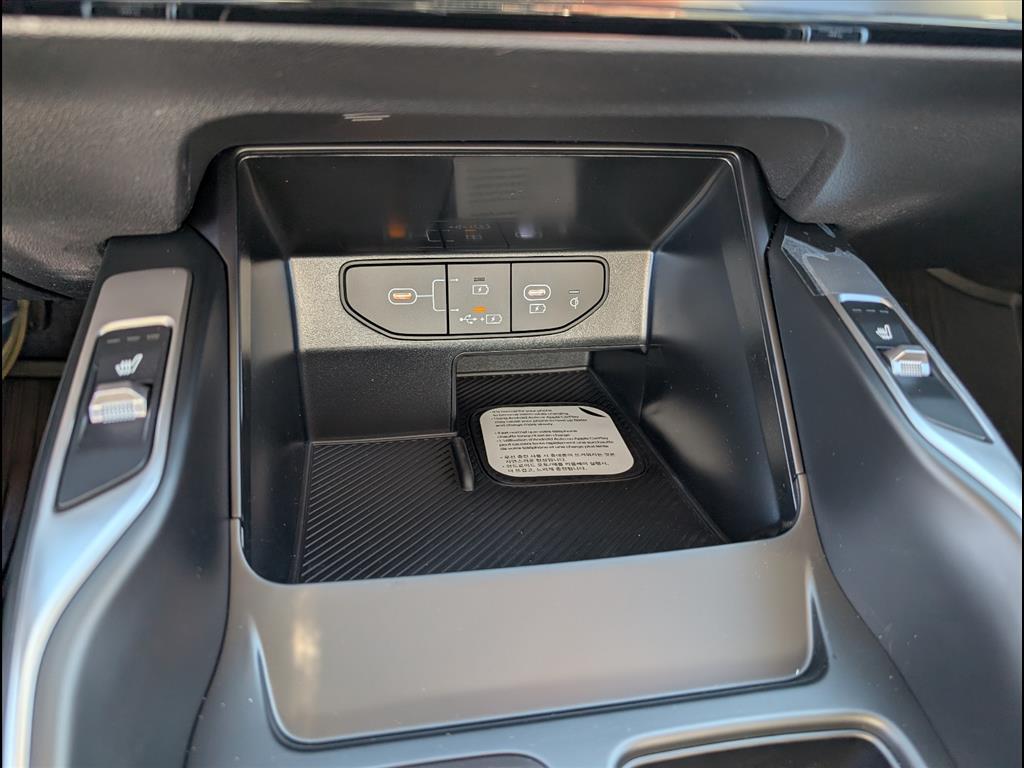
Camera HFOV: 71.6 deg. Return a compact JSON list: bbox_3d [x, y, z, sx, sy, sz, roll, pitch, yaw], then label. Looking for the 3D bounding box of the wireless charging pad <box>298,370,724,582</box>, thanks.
[{"bbox_3d":[-0.013,0.033,0.361,0.174,0.012,0.199,-3,25,-12],"label":"wireless charging pad"}]

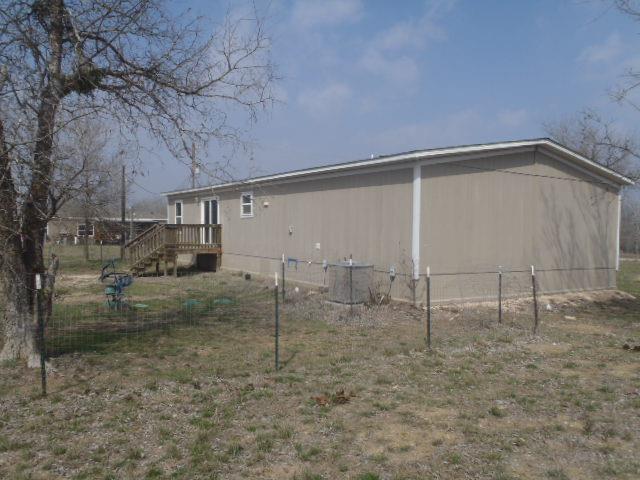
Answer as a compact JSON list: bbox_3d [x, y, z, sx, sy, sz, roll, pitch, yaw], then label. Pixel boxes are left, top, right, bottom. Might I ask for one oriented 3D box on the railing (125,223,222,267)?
[{"bbox_3d":[-5.913,0.190,20.672,3.170,1.630,2.650,1,2,-33],"label":"railing"}]

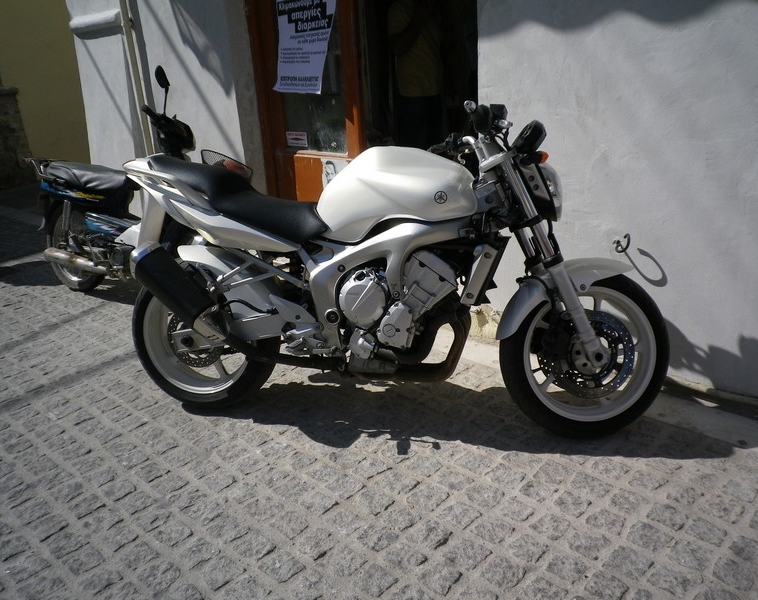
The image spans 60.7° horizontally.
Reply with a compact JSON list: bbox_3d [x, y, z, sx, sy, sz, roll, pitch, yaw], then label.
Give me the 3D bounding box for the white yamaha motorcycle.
[{"bbox_3d":[-0.025,-0.085,2.365,2.050,1.100,0.720,2,9,15],"label":"white yamaha motorcycle"}]

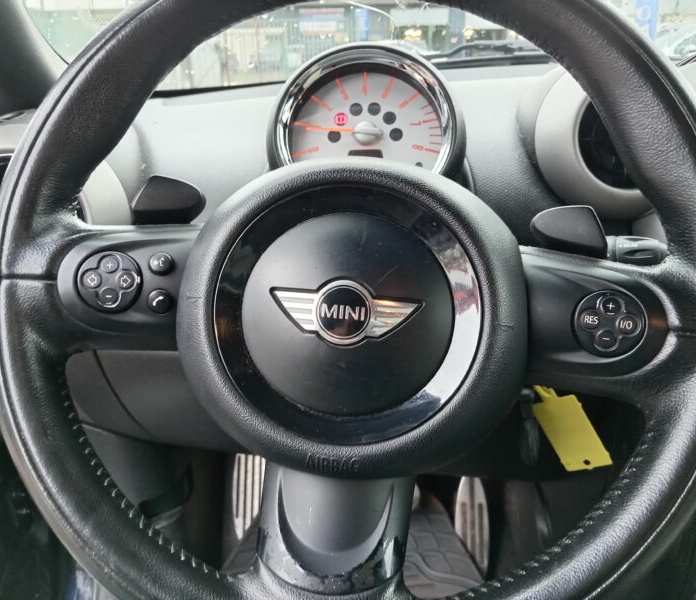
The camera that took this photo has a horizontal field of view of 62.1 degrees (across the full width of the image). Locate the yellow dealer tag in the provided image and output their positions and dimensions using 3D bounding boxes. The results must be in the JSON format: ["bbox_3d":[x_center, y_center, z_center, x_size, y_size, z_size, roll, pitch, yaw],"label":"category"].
[{"bbox_3d":[0.154,0.090,0.400,0.033,0.065,0.003,-29,-2,30],"label":"yellow dealer tag"}]

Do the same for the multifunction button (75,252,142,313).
[{"bbox_3d":[-0.124,-0.009,0.301,0.034,0.033,0.010,1,-7,4],"label":"multifunction button"}]

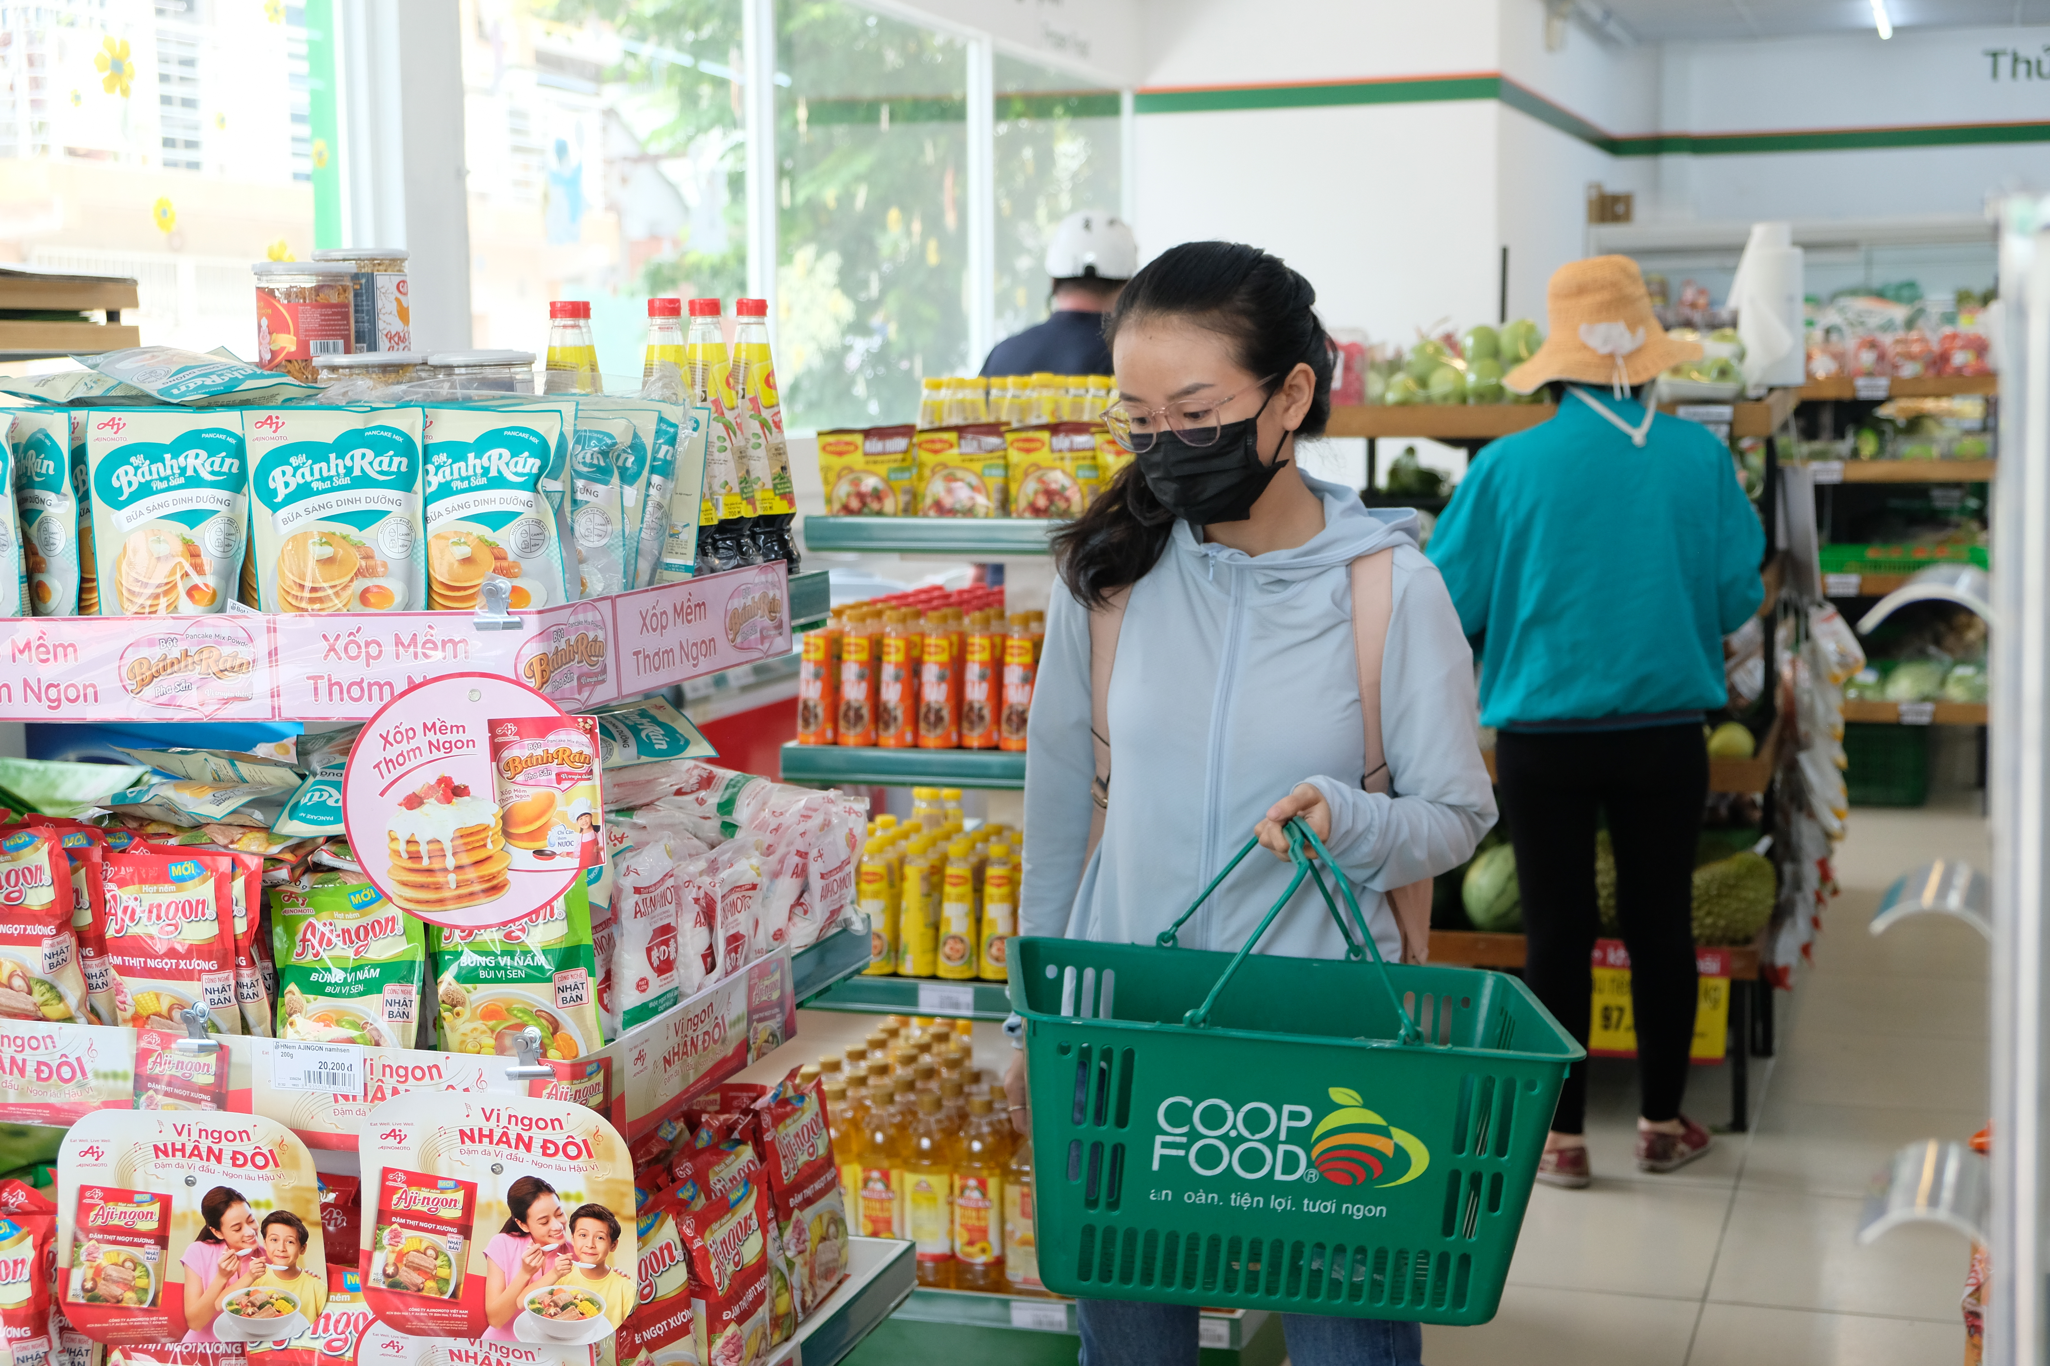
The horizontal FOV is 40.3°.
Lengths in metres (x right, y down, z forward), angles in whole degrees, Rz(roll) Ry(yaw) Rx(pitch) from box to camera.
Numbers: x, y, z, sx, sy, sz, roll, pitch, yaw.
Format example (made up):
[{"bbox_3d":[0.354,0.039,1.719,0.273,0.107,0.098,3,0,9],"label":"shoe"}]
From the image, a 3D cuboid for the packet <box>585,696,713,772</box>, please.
[{"bbox_3d":[-0.381,0.056,2.505,0.178,0.025,0.147,-6,24,-27],"label":"packet"}]

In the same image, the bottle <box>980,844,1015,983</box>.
[{"bbox_3d":[-0.035,0.331,4.061,0.064,0.197,0.064,-1,7,0],"label":"bottle"}]

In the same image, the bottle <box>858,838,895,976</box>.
[{"bbox_3d":[-0.218,0.328,4.066,0.058,0.189,0.058,-1,7,0],"label":"bottle"}]

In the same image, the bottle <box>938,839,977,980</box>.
[{"bbox_3d":[-0.096,0.328,4.024,0.058,0.189,0.058,-1,7,0],"label":"bottle"}]

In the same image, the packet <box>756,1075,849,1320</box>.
[{"bbox_3d":[-0.226,0.490,2.660,0.045,0.210,0.130,-7,4,19],"label":"packet"}]

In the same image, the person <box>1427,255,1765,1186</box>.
[{"bbox_3d":[1.053,0.061,5.180,0.615,1.683,0.420,1,7,16],"label":"person"}]

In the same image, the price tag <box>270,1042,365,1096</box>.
[{"bbox_3d":[-0.573,0.312,2.260,0.086,0.042,0.002,2,8,19],"label":"price tag"}]

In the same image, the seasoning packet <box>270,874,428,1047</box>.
[{"bbox_3d":[-0.556,0.248,2.296,0.129,0.170,0.035,0,7,7],"label":"seasoning packet"}]

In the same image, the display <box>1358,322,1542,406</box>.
[{"bbox_3d":[0.946,-0.701,6.086,0.404,0.176,0.380,1,7,18],"label":"display"}]

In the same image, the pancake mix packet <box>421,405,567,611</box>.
[{"bbox_3d":[-0.431,-0.118,2.202,0.160,0.197,0.035,2,8,19],"label":"pancake mix packet"}]

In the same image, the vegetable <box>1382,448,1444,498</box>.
[{"bbox_3d":[0.879,-0.471,6.287,0.137,0.111,0.125,1,7,18],"label":"vegetable"}]

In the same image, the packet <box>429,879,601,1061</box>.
[{"bbox_3d":[-0.416,0.217,2.279,0.147,0.180,0.043,0,7,7],"label":"packet"}]

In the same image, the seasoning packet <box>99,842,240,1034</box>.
[{"bbox_3d":[-0.742,0.247,2.440,0.135,0.195,0.042,1,3,12],"label":"seasoning packet"}]

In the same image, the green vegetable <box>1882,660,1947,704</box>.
[{"bbox_3d":[2.785,-0.007,8.726,0.195,0.130,0.190,2,7,19],"label":"green vegetable"}]

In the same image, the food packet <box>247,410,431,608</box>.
[{"bbox_3d":[-0.551,-0.122,2.232,0.165,0.197,0.035,2,8,19],"label":"food packet"}]

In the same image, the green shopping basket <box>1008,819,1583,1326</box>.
[{"bbox_3d":[0.201,0.293,2.250,0.435,0.365,0.307,5,6,-2],"label":"green shopping basket"}]

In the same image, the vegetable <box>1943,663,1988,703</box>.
[{"bbox_3d":[2.940,0.000,8.674,0.175,0.130,0.180,2,7,19],"label":"vegetable"}]

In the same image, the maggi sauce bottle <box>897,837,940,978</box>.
[{"bbox_3d":[-0.154,0.330,4.101,0.064,0.197,0.064,-1,7,0],"label":"maggi sauce bottle"}]

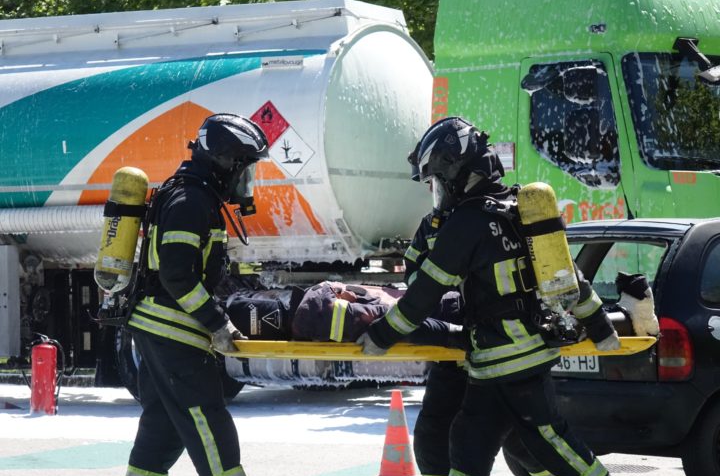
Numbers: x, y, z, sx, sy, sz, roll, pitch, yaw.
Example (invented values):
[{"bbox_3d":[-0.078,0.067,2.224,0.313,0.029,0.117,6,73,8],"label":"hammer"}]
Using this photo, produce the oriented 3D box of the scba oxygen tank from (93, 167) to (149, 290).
[{"bbox_3d":[-0.989,-0.035,12.600,0.156,0.520,0.156,11,0,-6],"label":"scba oxygen tank"}]

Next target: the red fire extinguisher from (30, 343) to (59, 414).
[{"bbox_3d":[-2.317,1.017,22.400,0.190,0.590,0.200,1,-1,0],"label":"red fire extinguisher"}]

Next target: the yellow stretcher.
[{"bbox_3d":[0.317,0.460,12.600,1.830,0.065,0.420,1,-1,3],"label":"yellow stretcher"}]

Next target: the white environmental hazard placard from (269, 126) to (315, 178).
[{"bbox_3d":[-0.548,-0.703,24.700,0.424,0.424,0.015,3,11,30],"label":"white environmental hazard placard"}]

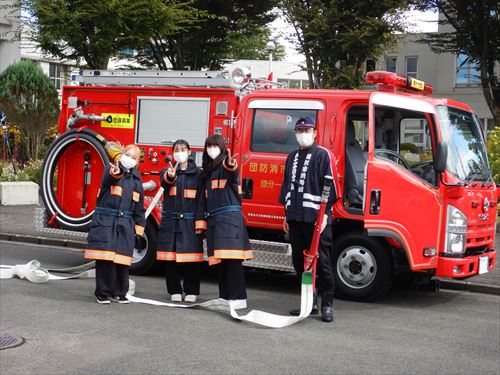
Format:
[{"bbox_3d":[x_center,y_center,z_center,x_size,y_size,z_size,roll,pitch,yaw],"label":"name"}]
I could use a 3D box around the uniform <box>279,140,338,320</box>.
[{"bbox_3d":[0.526,0.382,7.920,0.520,1.590,0.340,1,1,24],"label":"uniform"}]

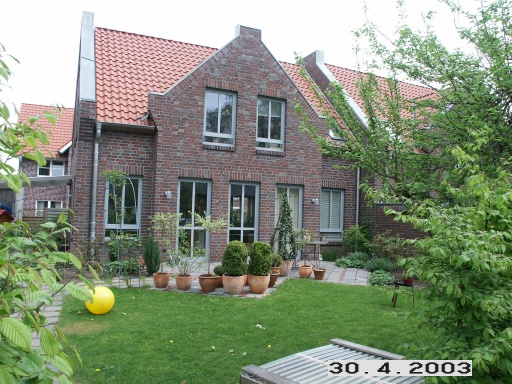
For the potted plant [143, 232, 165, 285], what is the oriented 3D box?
[{"bbox_3d":[-1.959,1.296,7.992,0.463,1.026,0.450,2,-2,-14],"label":"potted plant"}]

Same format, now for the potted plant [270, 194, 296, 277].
[{"bbox_3d":[0.672,1.008,9.727,0.600,1.900,0.580,2,-3,0],"label":"potted plant"}]

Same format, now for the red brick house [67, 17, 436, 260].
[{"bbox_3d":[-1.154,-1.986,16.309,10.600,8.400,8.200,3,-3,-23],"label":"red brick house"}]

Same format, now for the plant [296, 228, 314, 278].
[{"bbox_3d":[1.139,1.403,9.527,0.460,1.125,0.460,2,-2,7],"label":"plant"}]

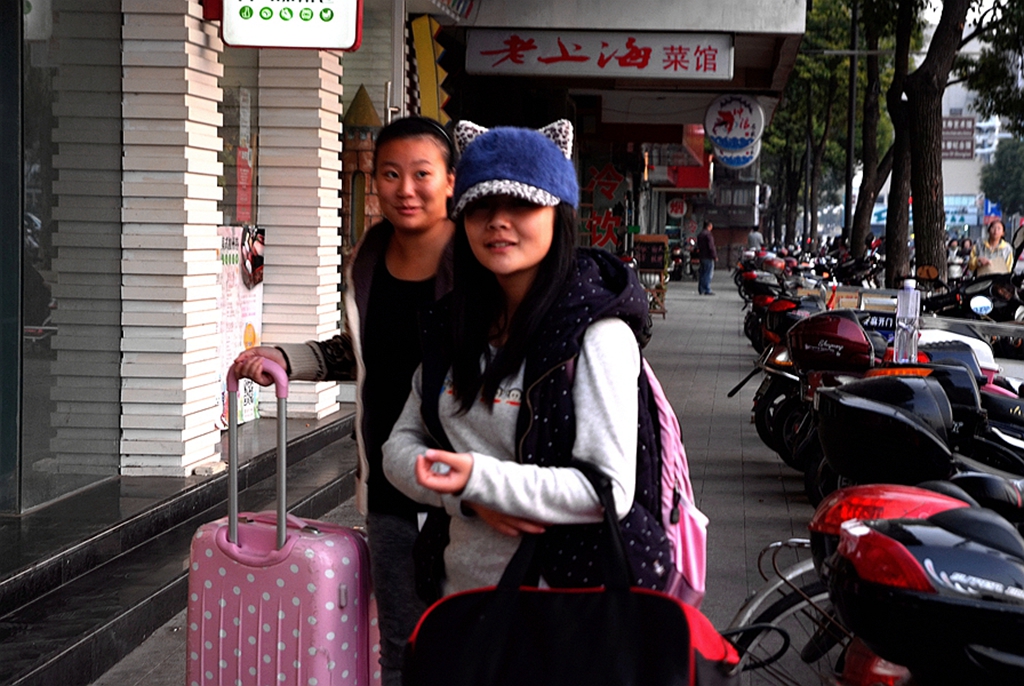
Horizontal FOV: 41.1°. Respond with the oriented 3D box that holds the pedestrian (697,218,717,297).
[{"bbox_3d":[4.478,-1.964,31.400,0.420,1.710,0.520,2,5,9],"label":"pedestrian"}]

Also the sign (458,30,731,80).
[{"bbox_3d":[0.856,-2.806,13.300,2.590,0.440,0.170,2,5,5],"label":"sign"}]

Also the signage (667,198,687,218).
[{"bbox_3d":[4.512,-3.689,37.500,0.540,0.540,0.140,2,5,10],"label":"signage"}]

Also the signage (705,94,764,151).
[{"bbox_3d":[3.000,-2.965,18.400,0.790,0.780,0.170,3,5,14],"label":"signage"}]

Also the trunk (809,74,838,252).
[{"bbox_3d":[9.698,-5.134,43.261,0.850,6.440,0.700,2,5,9],"label":"trunk"}]

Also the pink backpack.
[{"bbox_3d":[0.171,0.225,2.320,0.300,0.430,0.180,5,6,38],"label":"pink backpack"}]

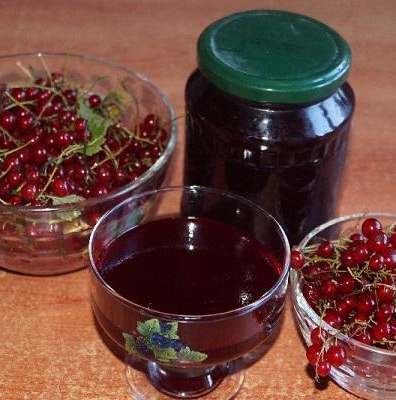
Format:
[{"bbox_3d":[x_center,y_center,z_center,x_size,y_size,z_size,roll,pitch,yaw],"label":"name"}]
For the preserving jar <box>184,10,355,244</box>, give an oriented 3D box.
[{"bbox_3d":[0.042,-0.024,0.522,0.096,0.154,0.096,1,40,-1],"label":"preserving jar"}]

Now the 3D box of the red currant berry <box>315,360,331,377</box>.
[{"bbox_3d":[0.065,0.087,0.450,0.009,0.009,0.009,2,40,0],"label":"red currant berry"}]

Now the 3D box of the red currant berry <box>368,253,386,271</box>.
[{"bbox_3d":[0.100,0.034,0.484,0.010,0.010,0.010,2,40,0],"label":"red currant berry"}]

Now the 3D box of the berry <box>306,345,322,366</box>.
[{"bbox_3d":[0.061,0.081,0.453,0.010,0.010,0.010,2,40,0],"label":"berry"}]

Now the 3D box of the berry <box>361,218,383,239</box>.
[{"bbox_3d":[0.099,0.016,0.496,0.011,0.011,0.011,2,40,0],"label":"berry"}]

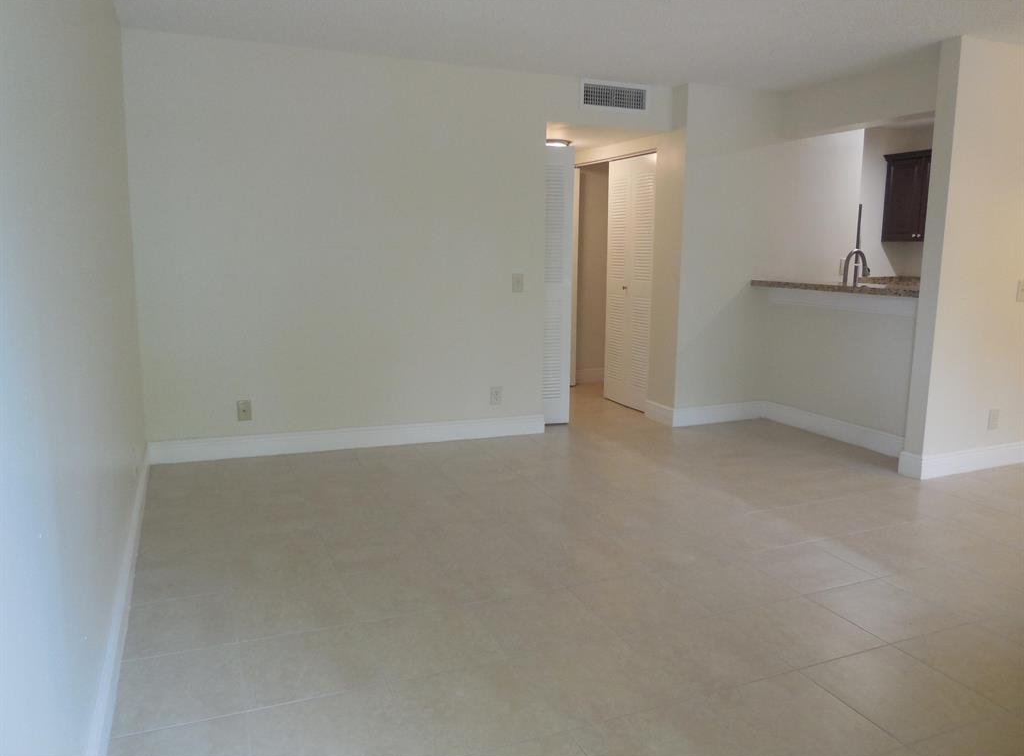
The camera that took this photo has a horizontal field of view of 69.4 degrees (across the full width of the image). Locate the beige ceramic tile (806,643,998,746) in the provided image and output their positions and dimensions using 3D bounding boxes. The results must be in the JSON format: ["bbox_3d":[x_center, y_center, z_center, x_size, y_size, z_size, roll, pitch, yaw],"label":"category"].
[{"bbox_3d":[1.150,0.937,2.208,0.396,0.012,0.396,-3,10,-23],"label":"beige ceramic tile"}]

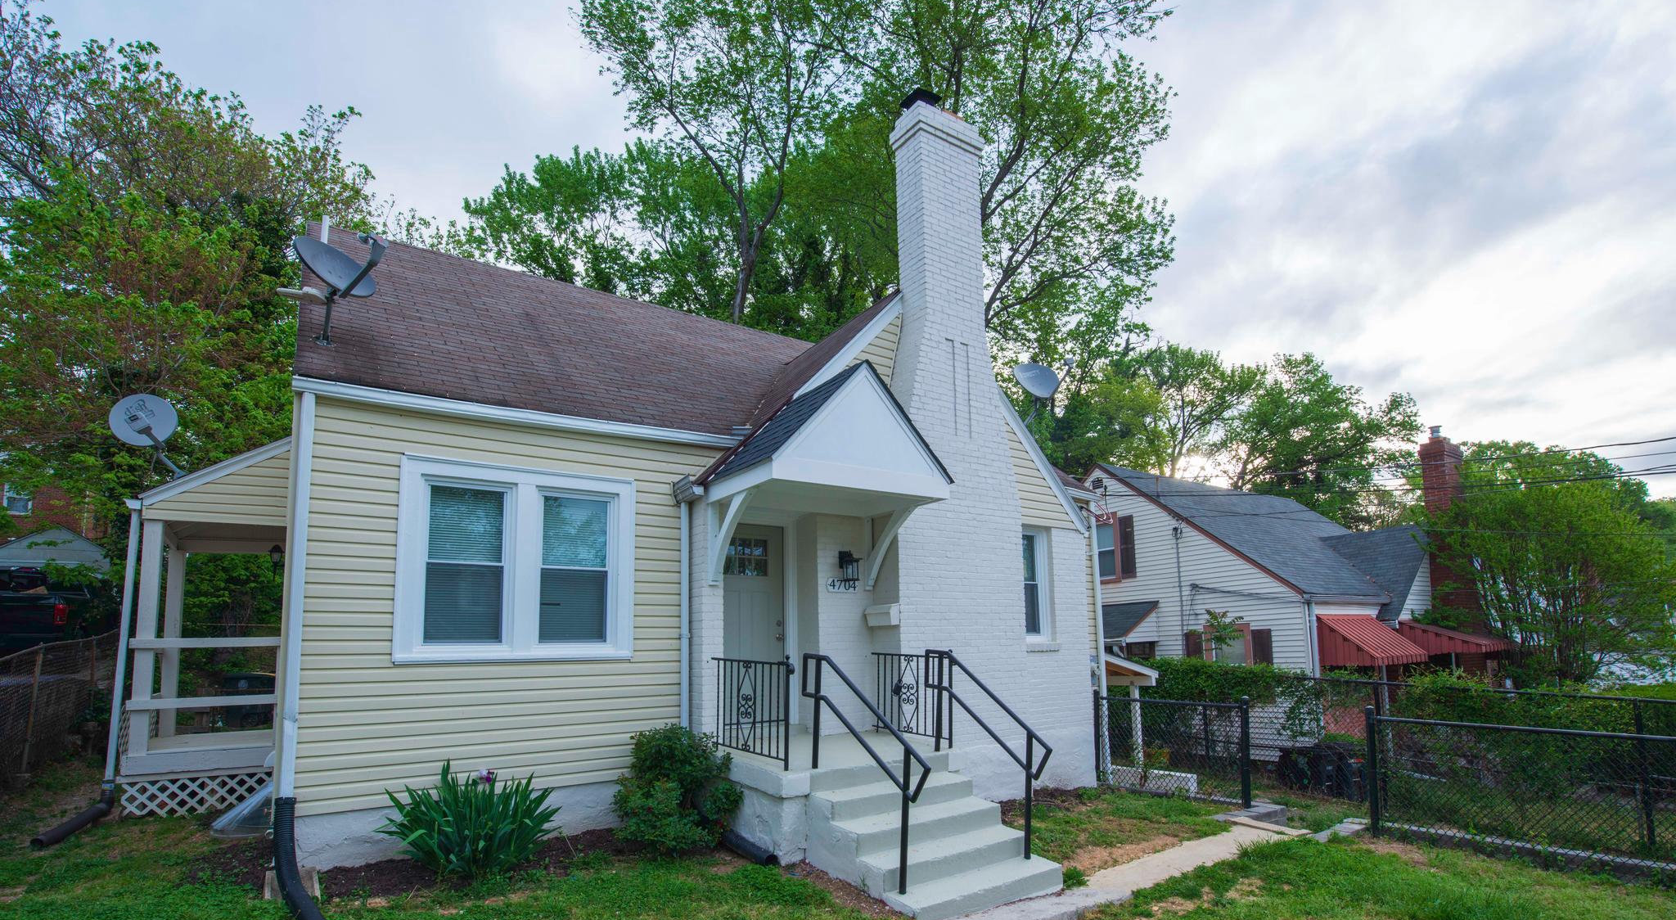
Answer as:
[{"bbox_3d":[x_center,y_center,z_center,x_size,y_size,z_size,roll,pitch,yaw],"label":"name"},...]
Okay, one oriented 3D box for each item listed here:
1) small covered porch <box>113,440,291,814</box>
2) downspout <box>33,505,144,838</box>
[{"bbox_3d":[-6.471,1.621,7.907,1.500,3.750,1.500,5,-10,-32],"label":"small covered porch"},{"bbox_3d":[-6.537,1.759,6.508,0.250,2.980,0.900,3,-9,-21],"label":"downspout"}]

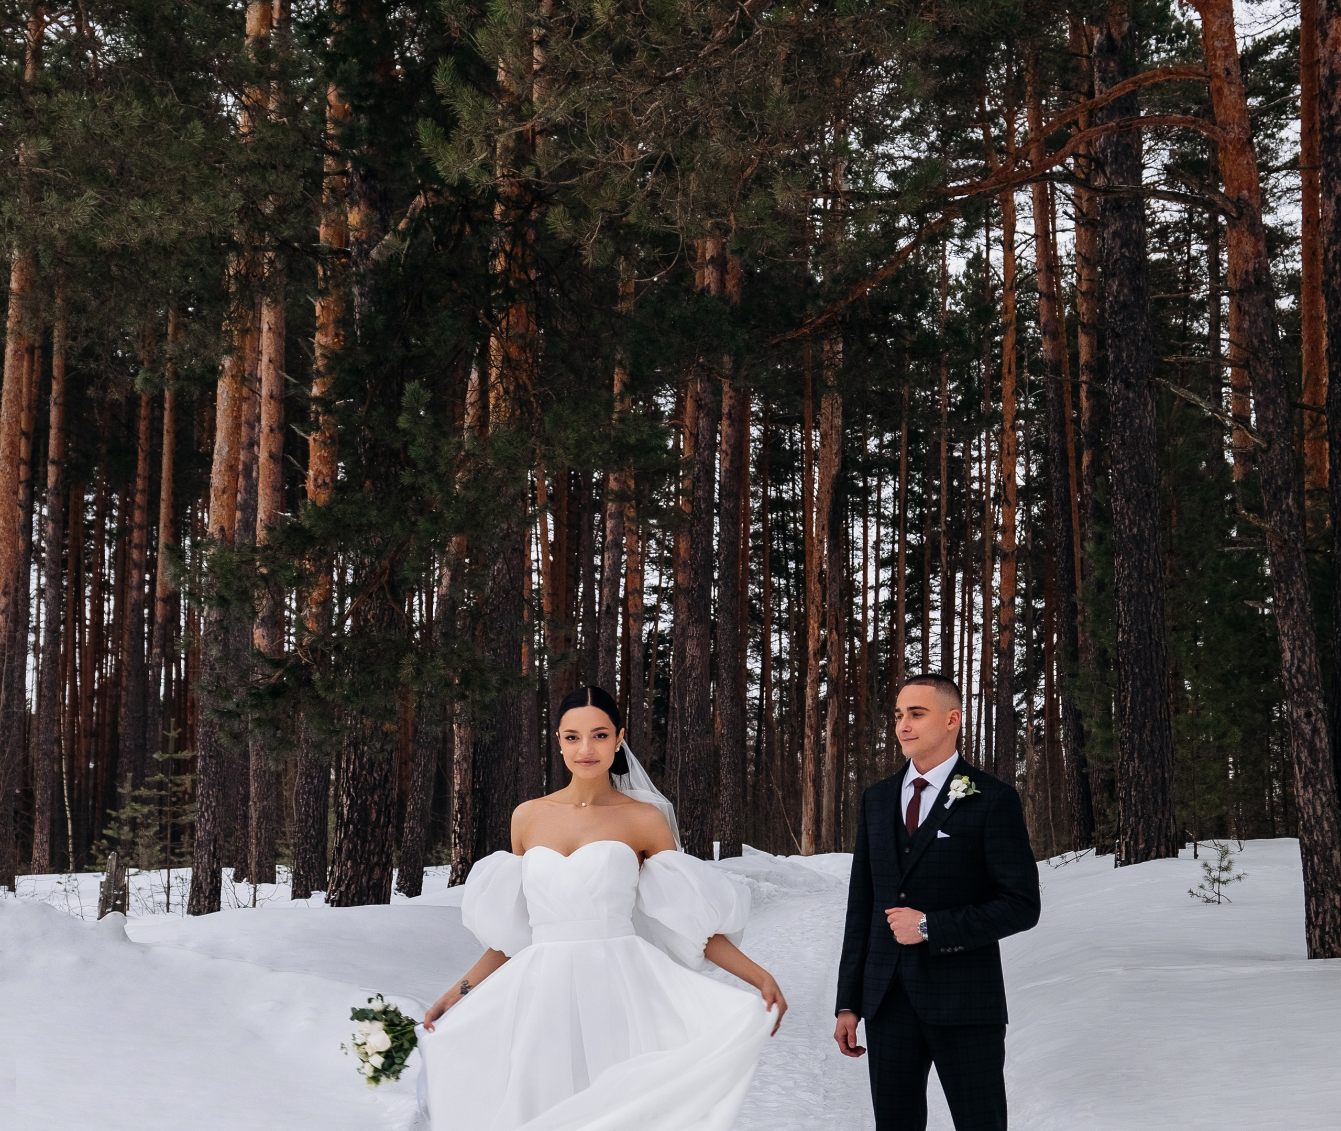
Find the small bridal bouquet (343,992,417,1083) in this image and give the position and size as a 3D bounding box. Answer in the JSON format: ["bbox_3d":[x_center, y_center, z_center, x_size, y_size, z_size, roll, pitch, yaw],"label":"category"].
[{"bbox_3d":[-0.717,1.194,4.915,0.230,0.220,0.210,-7,-3,-19],"label":"small bridal bouquet"}]

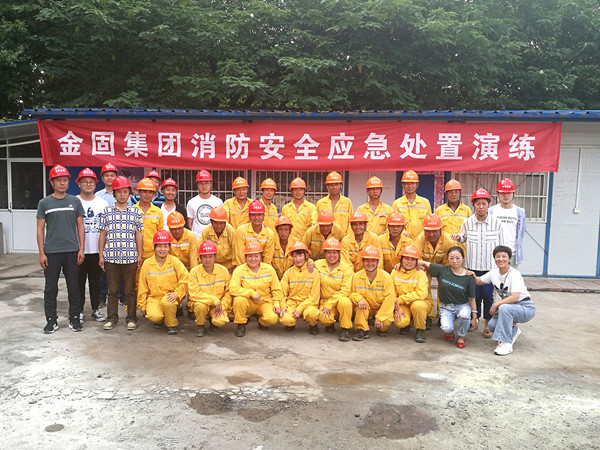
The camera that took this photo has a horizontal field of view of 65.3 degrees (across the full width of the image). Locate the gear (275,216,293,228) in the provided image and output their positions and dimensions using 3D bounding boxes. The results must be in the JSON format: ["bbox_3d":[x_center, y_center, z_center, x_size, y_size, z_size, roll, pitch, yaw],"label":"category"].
[{"bbox_3d":[-0.193,-0.030,5.580,0.215,0.155,0.270,1,-2,0],"label":"gear"}]

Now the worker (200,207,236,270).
[{"bbox_3d":[-0.962,0.469,5.460,0.520,1.380,0.700,1,4,-3],"label":"worker"}]

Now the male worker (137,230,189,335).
[{"bbox_3d":[-1.542,0.609,5.250,0.570,1.090,0.720,0,5,-6],"label":"male worker"}]

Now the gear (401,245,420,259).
[{"bbox_3d":[1.204,0.292,5.100,0.225,0.160,0.280,2,9,11],"label":"gear"}]

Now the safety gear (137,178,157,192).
[{"bbox_3d":[-1.768,-0.459,5.400,0.215,0.160,0.275,-1,10,-22],"label":"safety gear"}]

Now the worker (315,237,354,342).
[{"bbox_3d":[0.377,0.652,5.120,0.460,1.045,0.700,1,4,3],"label":"worker"}]

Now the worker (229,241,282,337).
[{"bbox_3d":[-0.486,0.655,5.110,0.580,0.920,0.660,0,6,0],"label":"worker"}]

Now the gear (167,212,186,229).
[{"bbox_3d":[-1.430,-0.058,5.420,0.225,0.160,0.280,0,24,-11],"label":"gear"}]

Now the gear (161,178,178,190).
[{"bbox_3d":[-1.725,-0.534,6.200,0.220,0.160,0.270,0,5,-6],"label":"gear"}]

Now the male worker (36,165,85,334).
[{"bbox_3d":[-2.558,0.237,5.009,0.500,1.755,0.310,-1,6,-15],"label":"male worker"}]

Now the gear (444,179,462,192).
[{"bbox_3d":[1.873,-0.475,5.700,0.215,0.160,0.275,2,2,17],"label":"gear"}]

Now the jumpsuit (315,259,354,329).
[{"bbox_3d":[0.378,0.727,5.130,0.460,0.754,0.640,1,4,3],"label":"jumpsuit"}]

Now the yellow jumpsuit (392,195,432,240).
[{"bbox_3d":[1.371,0.371,5.730,0.520,1.490,0.310,2,4,8],"label":"yellow jumpsuit"}]

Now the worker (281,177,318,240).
[{"bbox_3d":[-0.013,0.241,6.080,0.520,1.710,0.330,1,4,0],"label":"worker"}]

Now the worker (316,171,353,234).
[{"bbox_3d":[0.436,0.182,5.917,0.490,1.710,0.330,0,6,0],"label":"worker"}]

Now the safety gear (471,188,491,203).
[{"bbox_3d":[2.005,-0.324,5.170,0.215,0.160,0.275,3,-8,19],"label":"safety gear"}]

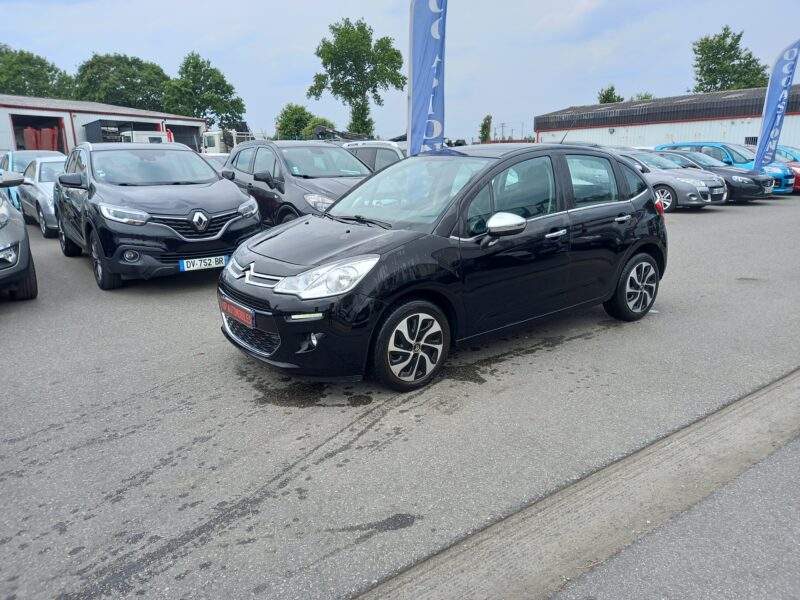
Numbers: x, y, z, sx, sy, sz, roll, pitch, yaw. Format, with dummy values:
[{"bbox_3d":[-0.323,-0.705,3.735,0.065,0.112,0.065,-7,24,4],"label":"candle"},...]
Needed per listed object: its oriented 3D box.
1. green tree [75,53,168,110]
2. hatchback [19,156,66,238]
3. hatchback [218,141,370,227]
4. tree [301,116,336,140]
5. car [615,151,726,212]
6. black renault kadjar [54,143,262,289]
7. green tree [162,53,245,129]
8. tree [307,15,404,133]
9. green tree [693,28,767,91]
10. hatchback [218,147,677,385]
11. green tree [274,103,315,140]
[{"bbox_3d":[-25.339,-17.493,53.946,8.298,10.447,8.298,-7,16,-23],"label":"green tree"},{"bbox_3d":[-6.451,-2.169,11.608,1.770,1.440,4.100,-12,18,-37],"label":"hatchback"},{"bbox_3d":[-1.555,-1.739,9.352,1.840,1.650,4.280,-11,18,-35],"label":"hatchback"},{"bbox_3d":[-7.317,-14.290,52.611,3.278,4.618,3.278,-2,15,-7],"label":"tree"},{"bbox_3d":[6.202,-3.184,15.159,1.800,1.440,4.280,-11,18,-36],"label":"car"},{"bbox_3d":[-3.454,-1.301,7.861,1.860,1.610,4.450,-11,18,-35],"label":"black renault kadjar"},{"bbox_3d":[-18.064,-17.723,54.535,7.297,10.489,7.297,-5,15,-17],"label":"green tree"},{"bbox_3d":[-3.253,-15.931,45.357,7.614,11.320,7.614,-2,14,-4],"label":"tree"},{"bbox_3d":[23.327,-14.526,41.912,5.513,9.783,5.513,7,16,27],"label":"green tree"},{"bbox_3d":[0.554,-0.492,4.717,3.950,1.525,1.760,-11,18,-35],"label":"hatchback"},{"bbox_3d":[-9.876,-15.614,55.001,3.808,6.048,3.808,-3,15,-9],"label":"green tree"}]

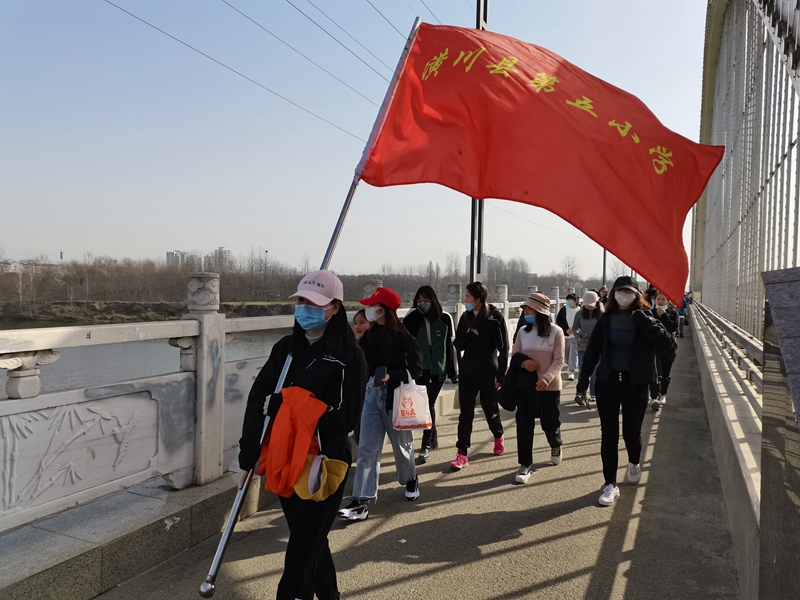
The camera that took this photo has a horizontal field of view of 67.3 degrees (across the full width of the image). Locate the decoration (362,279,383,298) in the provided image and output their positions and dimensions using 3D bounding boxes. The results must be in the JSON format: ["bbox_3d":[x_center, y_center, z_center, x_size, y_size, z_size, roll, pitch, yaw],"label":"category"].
[{"bbox_3d":[-0.286,-0.070,6.480,0.220,0.290,0.220,1,1,0],"label":"decoration"}]

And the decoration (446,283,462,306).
[{"bbox_3d":[0.798,-0.089,8.770,0.220,0.290,0.220,1,1,25],"label":"decoration"}]

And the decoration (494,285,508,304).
[{"bbox_3d":[1.885,-0.120,11.060,0.220,0.290,0.220,1,1,25],"label":"decoration"}]

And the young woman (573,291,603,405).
[{"bbox_3d":[2.688,0.676,8.500,0.490,1.610,0.470,1,1,25],"label":"young woman"}]

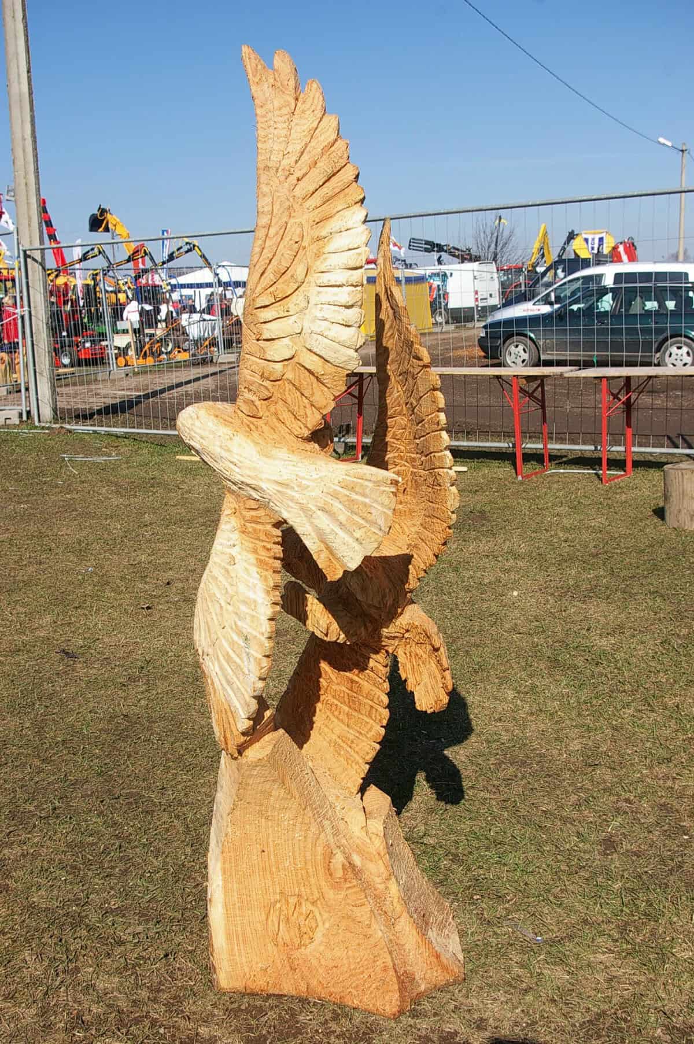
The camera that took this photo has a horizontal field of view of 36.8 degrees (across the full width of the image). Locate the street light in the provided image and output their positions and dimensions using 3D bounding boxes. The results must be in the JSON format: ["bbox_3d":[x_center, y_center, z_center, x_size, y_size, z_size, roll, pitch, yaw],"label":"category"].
[{"bbox_3d":[17.089,-15.633,55.055,1.576,8.887,0.350,1,12,12],"label":"street light"}]

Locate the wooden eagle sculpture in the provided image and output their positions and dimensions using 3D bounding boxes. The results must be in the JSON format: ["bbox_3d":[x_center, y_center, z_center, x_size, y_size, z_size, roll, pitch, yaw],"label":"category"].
[{"bbox_3d":[-0.047,0.028,2.006,0.505,1.760,0.450,-2,12,0],"label":"wooden eagle sculpture"}]

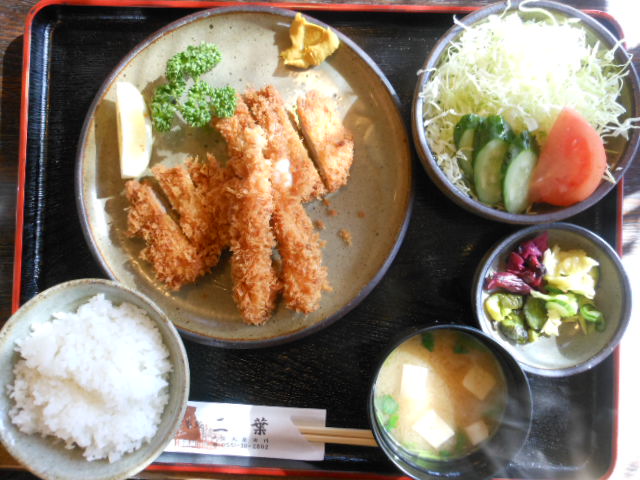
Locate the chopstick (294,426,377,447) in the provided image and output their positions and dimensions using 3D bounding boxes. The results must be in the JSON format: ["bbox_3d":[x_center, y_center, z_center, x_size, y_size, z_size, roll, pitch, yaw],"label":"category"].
[{"bbox_3d":[-0.038,0.154,0.414,0.210,0.006,0.013,3,89,1],"label":"chopstick"}]

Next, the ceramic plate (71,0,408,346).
[{"bbox_3d":[-0.058,-0.048,0.407,0.257,0.030,0.257,0,89,1],"label":"ceramic plate"}]

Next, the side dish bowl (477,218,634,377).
[{"bbox_3d":[0.169,0.044,0.397,0.112,0.040,0.112,0,89,1],"label":"side dish bowl"}]

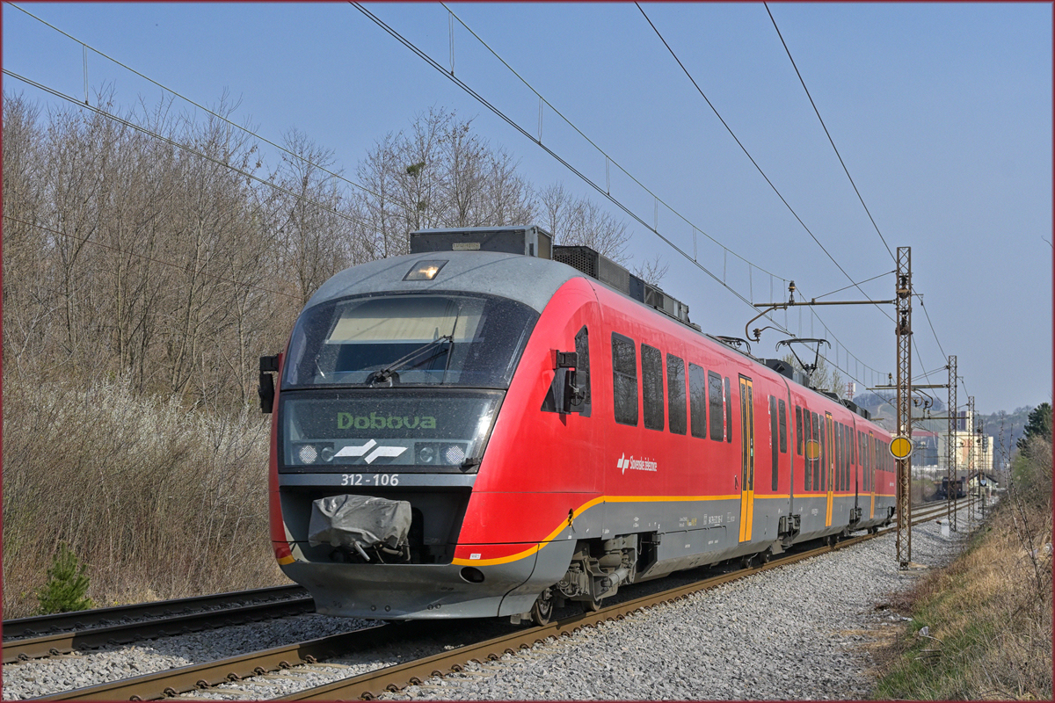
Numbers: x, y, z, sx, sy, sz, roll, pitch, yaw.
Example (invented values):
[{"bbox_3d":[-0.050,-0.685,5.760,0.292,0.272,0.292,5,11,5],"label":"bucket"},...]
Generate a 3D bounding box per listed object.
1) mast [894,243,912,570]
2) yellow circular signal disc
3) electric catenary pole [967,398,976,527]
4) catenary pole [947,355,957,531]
[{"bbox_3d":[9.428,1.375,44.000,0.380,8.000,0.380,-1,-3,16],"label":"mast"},{"bbox_3d":[9.277,2.387,43.600,0.570,0.570,0.050,-1,-3,14],"label":"yellow circular signal disc"},{"bbox_3d":[28.564,6.894,113.000,0.370,8.100,0.370,-1,-3,16],"label":"electric catenary pole"},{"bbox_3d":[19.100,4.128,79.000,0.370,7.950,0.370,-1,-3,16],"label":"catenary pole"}]

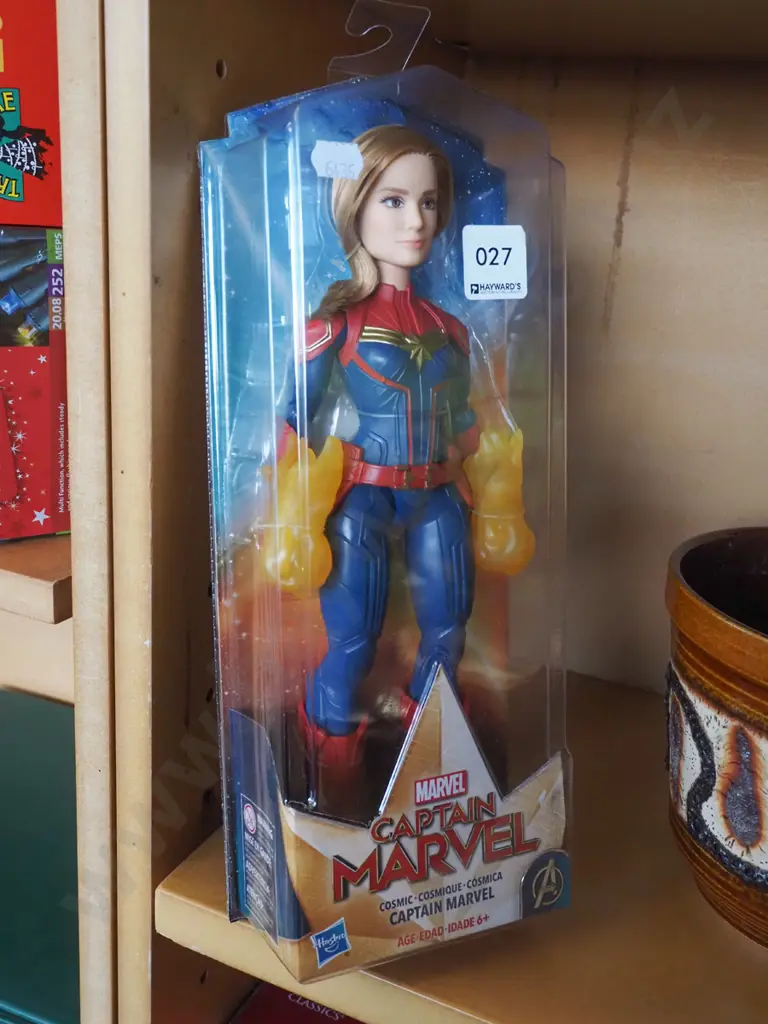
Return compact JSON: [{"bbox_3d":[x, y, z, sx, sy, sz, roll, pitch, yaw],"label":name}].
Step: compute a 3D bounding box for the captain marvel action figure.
[{"bbox_3d":[0.005,0.002,0.361,0.112,0.290,0.052,-4,6,-24],"label":"captain marvel action figure"}]

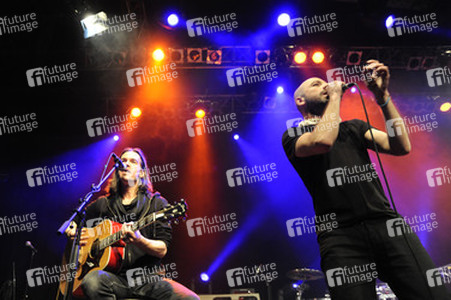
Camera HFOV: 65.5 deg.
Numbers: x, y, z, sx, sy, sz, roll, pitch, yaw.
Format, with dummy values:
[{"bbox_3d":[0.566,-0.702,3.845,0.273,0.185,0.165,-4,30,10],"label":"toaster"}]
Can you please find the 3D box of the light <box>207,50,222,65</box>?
[{"bbox_3d":[-0.201,-1.716,6.360,0.260,0.260,0.360,1,27,-3],"label":"light"}]

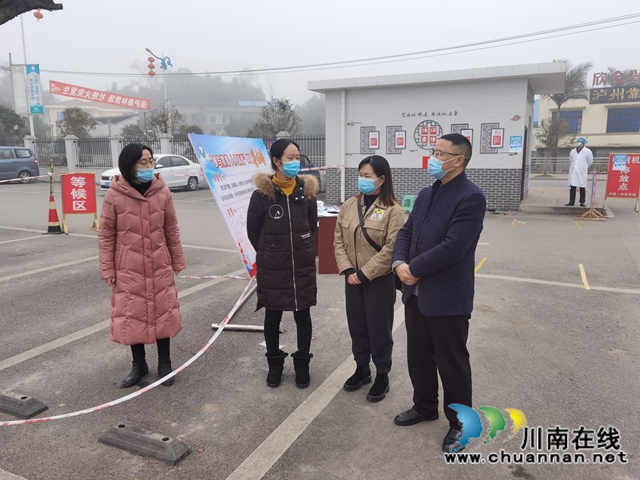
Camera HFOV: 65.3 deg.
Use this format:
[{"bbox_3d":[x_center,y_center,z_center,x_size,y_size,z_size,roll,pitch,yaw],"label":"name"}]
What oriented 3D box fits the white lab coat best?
[{"bbox_3d":[6.696,-1.875,12.822,0.510,1.005,0.340,9,13,43],"label":"white lab coat"}]

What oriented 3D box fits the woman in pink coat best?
[{"bbox_3d":[-1.196,0.178,3.354,0.550,1.636,0.380,-4,11,-21],"label":"woman in pink coat"}]

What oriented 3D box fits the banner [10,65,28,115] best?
[{"bbox_3d":[-15.939,-7.970,26.523,0.823,2.522,0.060,2,10,11],"label":"banner"}]

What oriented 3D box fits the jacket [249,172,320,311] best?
[{"bbox_3d":[-0.248,0.017,3.300,0.450,0.897,0.340,-3,10,-16],"label":"jacket"}]

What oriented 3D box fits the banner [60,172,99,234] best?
[{"bbox_3d":[-4.933,-0.785,10.260,0.660,1.173,0.420,-6,12,-31],"label":"banner"}]

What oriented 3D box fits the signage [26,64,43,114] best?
[{"bbox_3d":[-15.414,-8.129,26.999,0.780,2.554,0.080,-1,10,-3],"label":"signage"}]

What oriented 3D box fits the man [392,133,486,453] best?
[{"bbox_3d":[0.638,0.272,2.687,0.410,1.664,0.500,-9,13,-41],"label":"man"}]

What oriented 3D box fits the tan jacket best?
[{"bbox_3d":[0.316,-0.013,3.123,0.460,0.525,0.330,5,11,29],"label":"tan jacket"}]

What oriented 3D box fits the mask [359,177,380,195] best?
[{"bbox_3d":[0.304,-0.340,3.128,0.090,0.115,0.140,-10,14,-44],"label":"mask"}]

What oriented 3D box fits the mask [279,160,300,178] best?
[{"bbox_3d":[-0.193,-0.446,3.162,0.140,0.112,0.090,-6,11,-29],"label":"mask"}]

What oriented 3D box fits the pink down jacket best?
[{"bbox_3d":[-1.193,0.131,3.346,0.550,1.120,0.360,-4,11,-21],"label":"pink down jacket"}]

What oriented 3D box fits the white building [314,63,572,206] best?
[{"bbox_3d":[3.782,-3.023,15.787,6.929,3.708,4.645,4,11,25],"label":"white building"}]

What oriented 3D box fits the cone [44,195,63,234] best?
[{"bbox_3d":[-5.347,-0.510,9.989,0.365,0.740,0.365,5,11,28],"label":"cone"}]

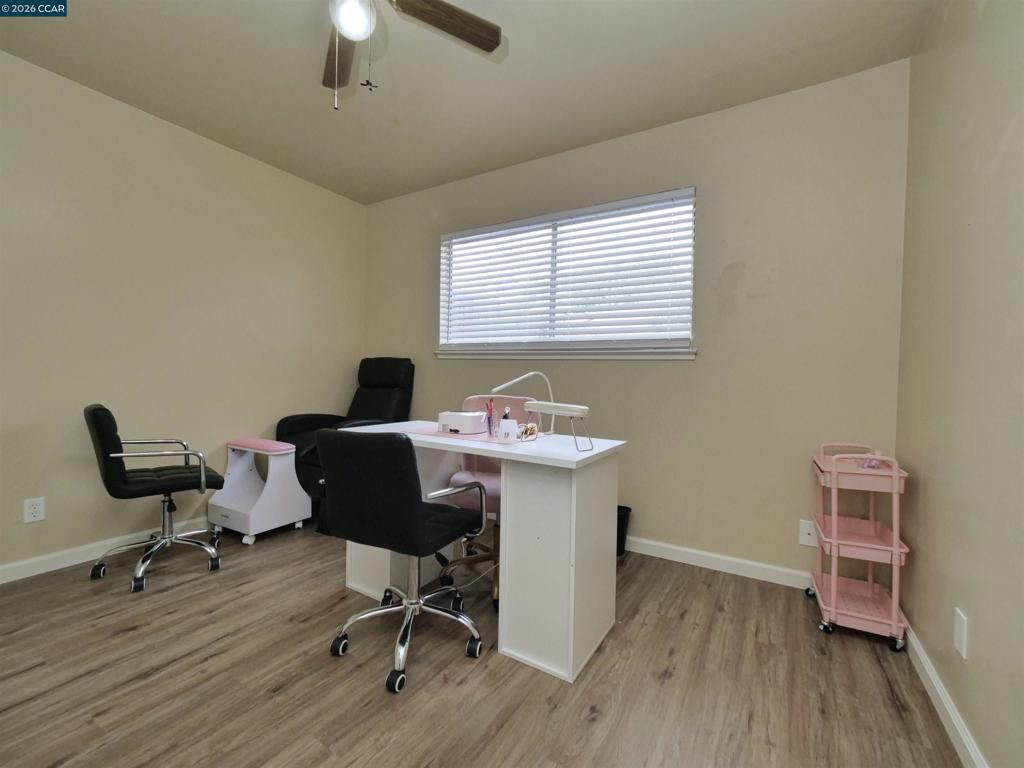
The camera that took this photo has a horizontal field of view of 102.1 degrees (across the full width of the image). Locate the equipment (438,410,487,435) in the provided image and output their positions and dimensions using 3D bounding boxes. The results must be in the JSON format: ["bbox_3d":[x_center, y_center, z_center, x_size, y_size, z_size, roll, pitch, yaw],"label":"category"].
[{"bbox_3d":[-0.223,0.178,1.941,0.200,0.090,0.160,2,3,30],"label":"equipment"}]

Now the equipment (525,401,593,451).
[{"bbox_3d":[0.172,0.161,1.609,0.300,0.156,0.110,3,3,43],"label":"equipment"}]

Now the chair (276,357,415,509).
[{"bbox_3d":[-1.181,0.377,3.026,0.690,1.110,0.800,2,3,35],"label":"chair"}]

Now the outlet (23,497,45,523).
[{"bbox_3d":[-2.371,0.624,2.054,0.008,0.113,0.070,2,3,30],"label":"outlet"}]

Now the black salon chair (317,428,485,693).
[{"bbox_3d":[-0.384,0.568,1.577,0.550,0.855,0.570,2,2,25],"label":"black salon chair"}]

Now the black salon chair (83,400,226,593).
[{"bbox_3d":[-1.814,0.531,2.144,0.550,0.860,0.565,3,3,42],"label":"black salon chair"}]

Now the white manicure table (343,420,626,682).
[{"bbox_3d":[-0.182,0.607,1.860,1.222,0.760,0.490,2,3,32],"label":"white manicure table"}]

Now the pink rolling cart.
[{"bbox_3d":[1.427,0.637,1.724,0.265,0.738,0.345,2,3,30],"label":"pink rolling cart"}]

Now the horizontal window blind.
[{"bbox_3d":[0.219,-0.644,2.638,1.728,0.837,0.050,2,3,30],"label":"horizontal window blind"}]

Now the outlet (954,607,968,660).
[{"bbox_3d":[1.267,0.702,1.164,0.008,0.113,0.071,2,3,30],"label":"outlet"}]

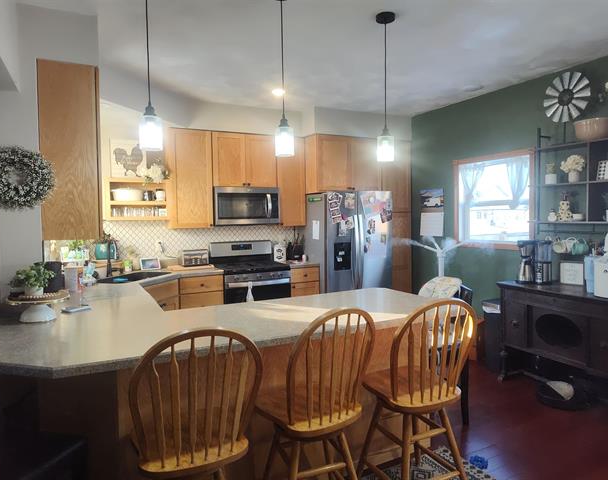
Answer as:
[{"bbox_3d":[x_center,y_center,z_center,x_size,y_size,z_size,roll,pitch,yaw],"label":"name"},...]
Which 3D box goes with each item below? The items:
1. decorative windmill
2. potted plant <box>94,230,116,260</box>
[{"bbox_3d":[2.237,-1.123,3.629,0.101,0.604,0.407,-3,3,-27],"label":"decorative windmill"},{"bbox_3d":[-2.010,0.060,4.313,0.200,0.295,0.190,-2,3,-26],"label":"potted plant"}]

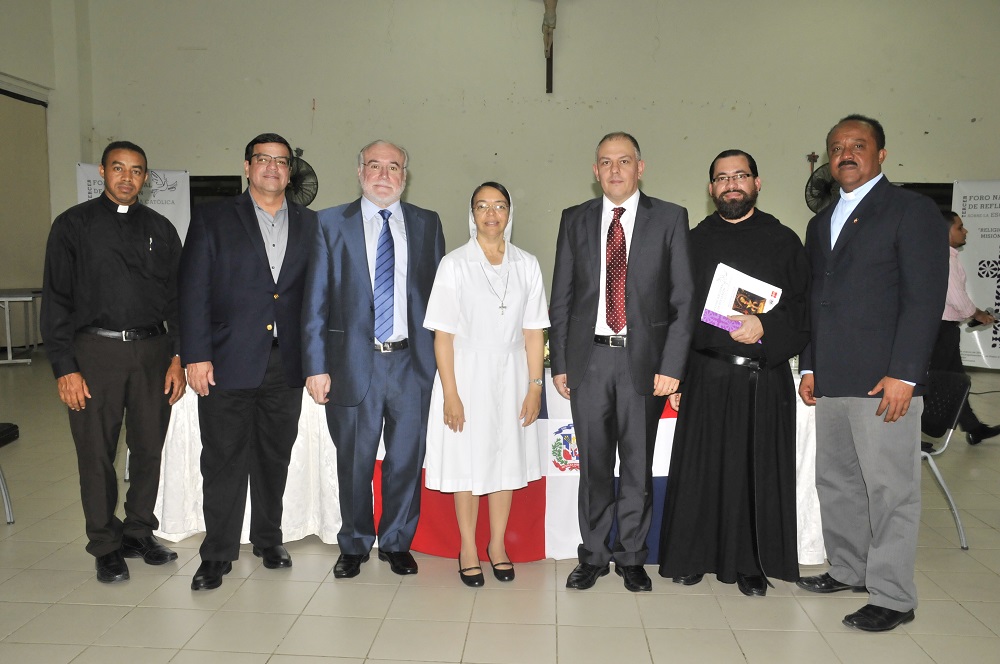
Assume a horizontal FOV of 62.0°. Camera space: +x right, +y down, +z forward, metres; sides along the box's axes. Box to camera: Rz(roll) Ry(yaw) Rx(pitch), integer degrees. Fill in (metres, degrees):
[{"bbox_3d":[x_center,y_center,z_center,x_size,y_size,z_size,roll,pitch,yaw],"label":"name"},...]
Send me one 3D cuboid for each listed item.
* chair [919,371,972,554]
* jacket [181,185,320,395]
[{"bbox_3d":[1.767,0.555,3.858,0.530,0.790,0.510,-1,5,-15],"label":"chair"},{"bbox_3d":[-0.998,-0.171,3.329,0.550,0.800,0.310,-2,6,-25],"label":"jacket"}]

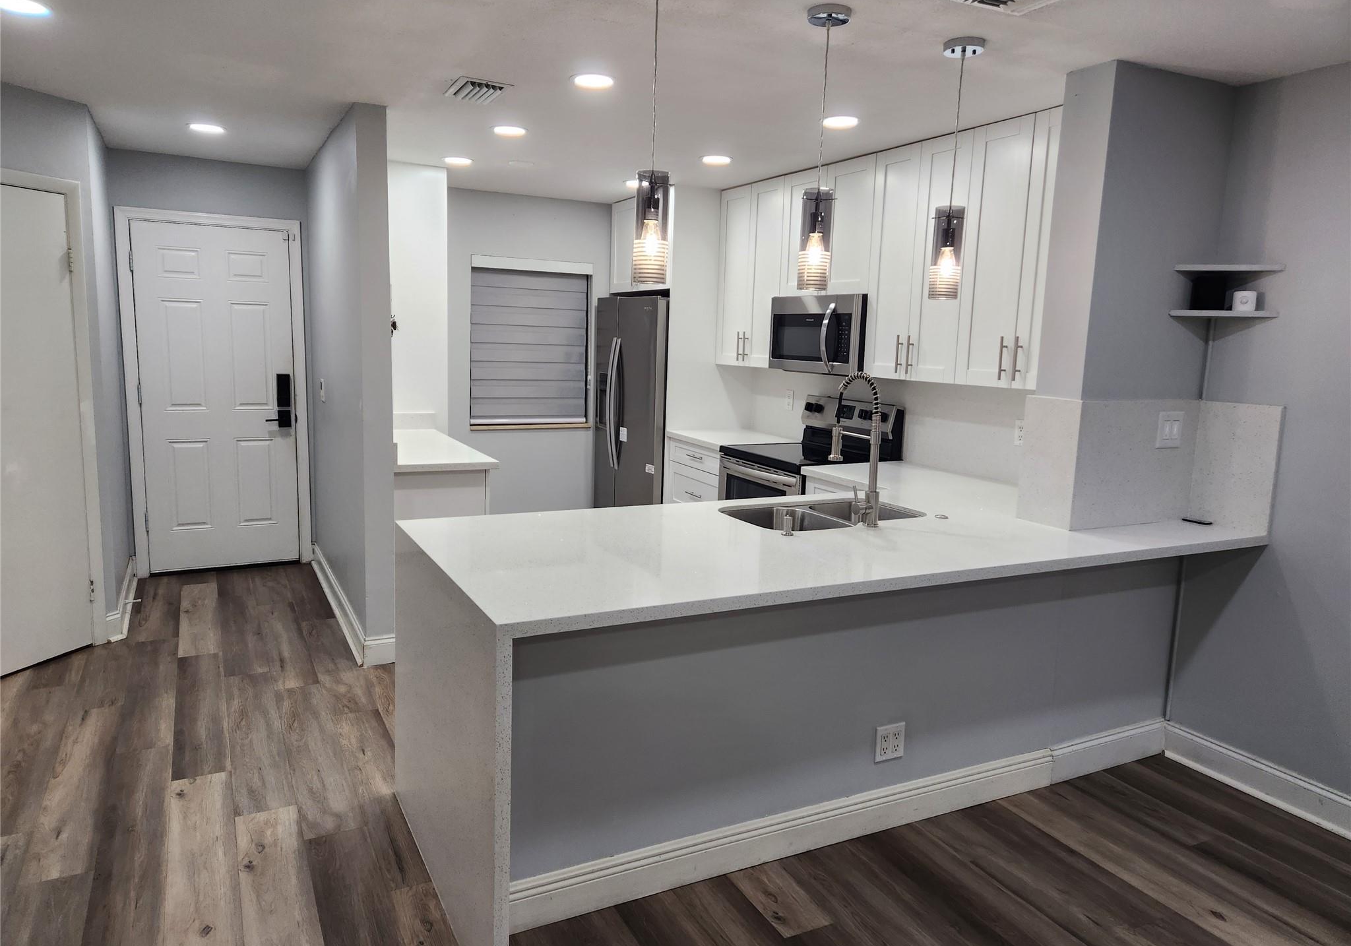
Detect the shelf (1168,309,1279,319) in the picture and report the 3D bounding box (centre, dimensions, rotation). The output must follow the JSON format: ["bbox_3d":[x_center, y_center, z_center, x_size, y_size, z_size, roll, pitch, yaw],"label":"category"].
[{"bbox_3d":[1.863,-0.539,3.071,0.302,0.023,0.163,5,9,17],"label":"shelf"}]

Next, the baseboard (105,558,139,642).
[{"bbox_3d":[-2.899,0.628,4.737,0.074,0.139,1.218,-2,9,-27],"label":"baseboard"}]

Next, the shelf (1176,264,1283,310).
[{"bbox_3d":[1.866,-0.623,3.058,0.302,0.153,0.163,5,9,17],"label":"shelf"}]

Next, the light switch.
[{"bbox_3d":[1.731,-0.149,3.137,0.119,0.122,0.012,-2,9,-27],"label":"light switch"}]

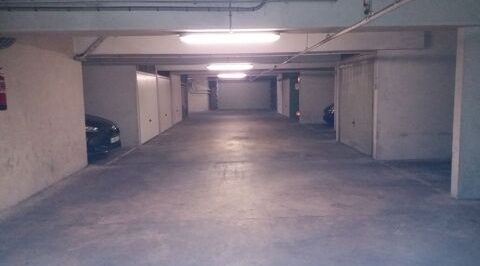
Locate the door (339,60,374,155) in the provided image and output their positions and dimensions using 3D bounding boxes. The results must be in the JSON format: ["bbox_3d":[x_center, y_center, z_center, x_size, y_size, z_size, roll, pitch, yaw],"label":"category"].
[{"bbox_3d":[2.742,-0.634,9.279,0.080,1.993,2.576,-1,6,-1],"label":"door"}]

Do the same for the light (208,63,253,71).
[{"bbox_3d":[-0.279,-1.800,10.621,1.280,0.110,0.160,-1,6,-1],"label":"light"}]

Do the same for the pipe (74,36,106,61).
[{"bbox_3d":[-2.619,-1.498,6.802,0.696,0.110,0.110,-39,6,3],"label":"pipe"}]

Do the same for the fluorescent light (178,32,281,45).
[{"bbox_3d":[-0.134,-1.199,4.942,1.300,0.110,0.160,-1,6,-1],"label":"fluorescent light"}]

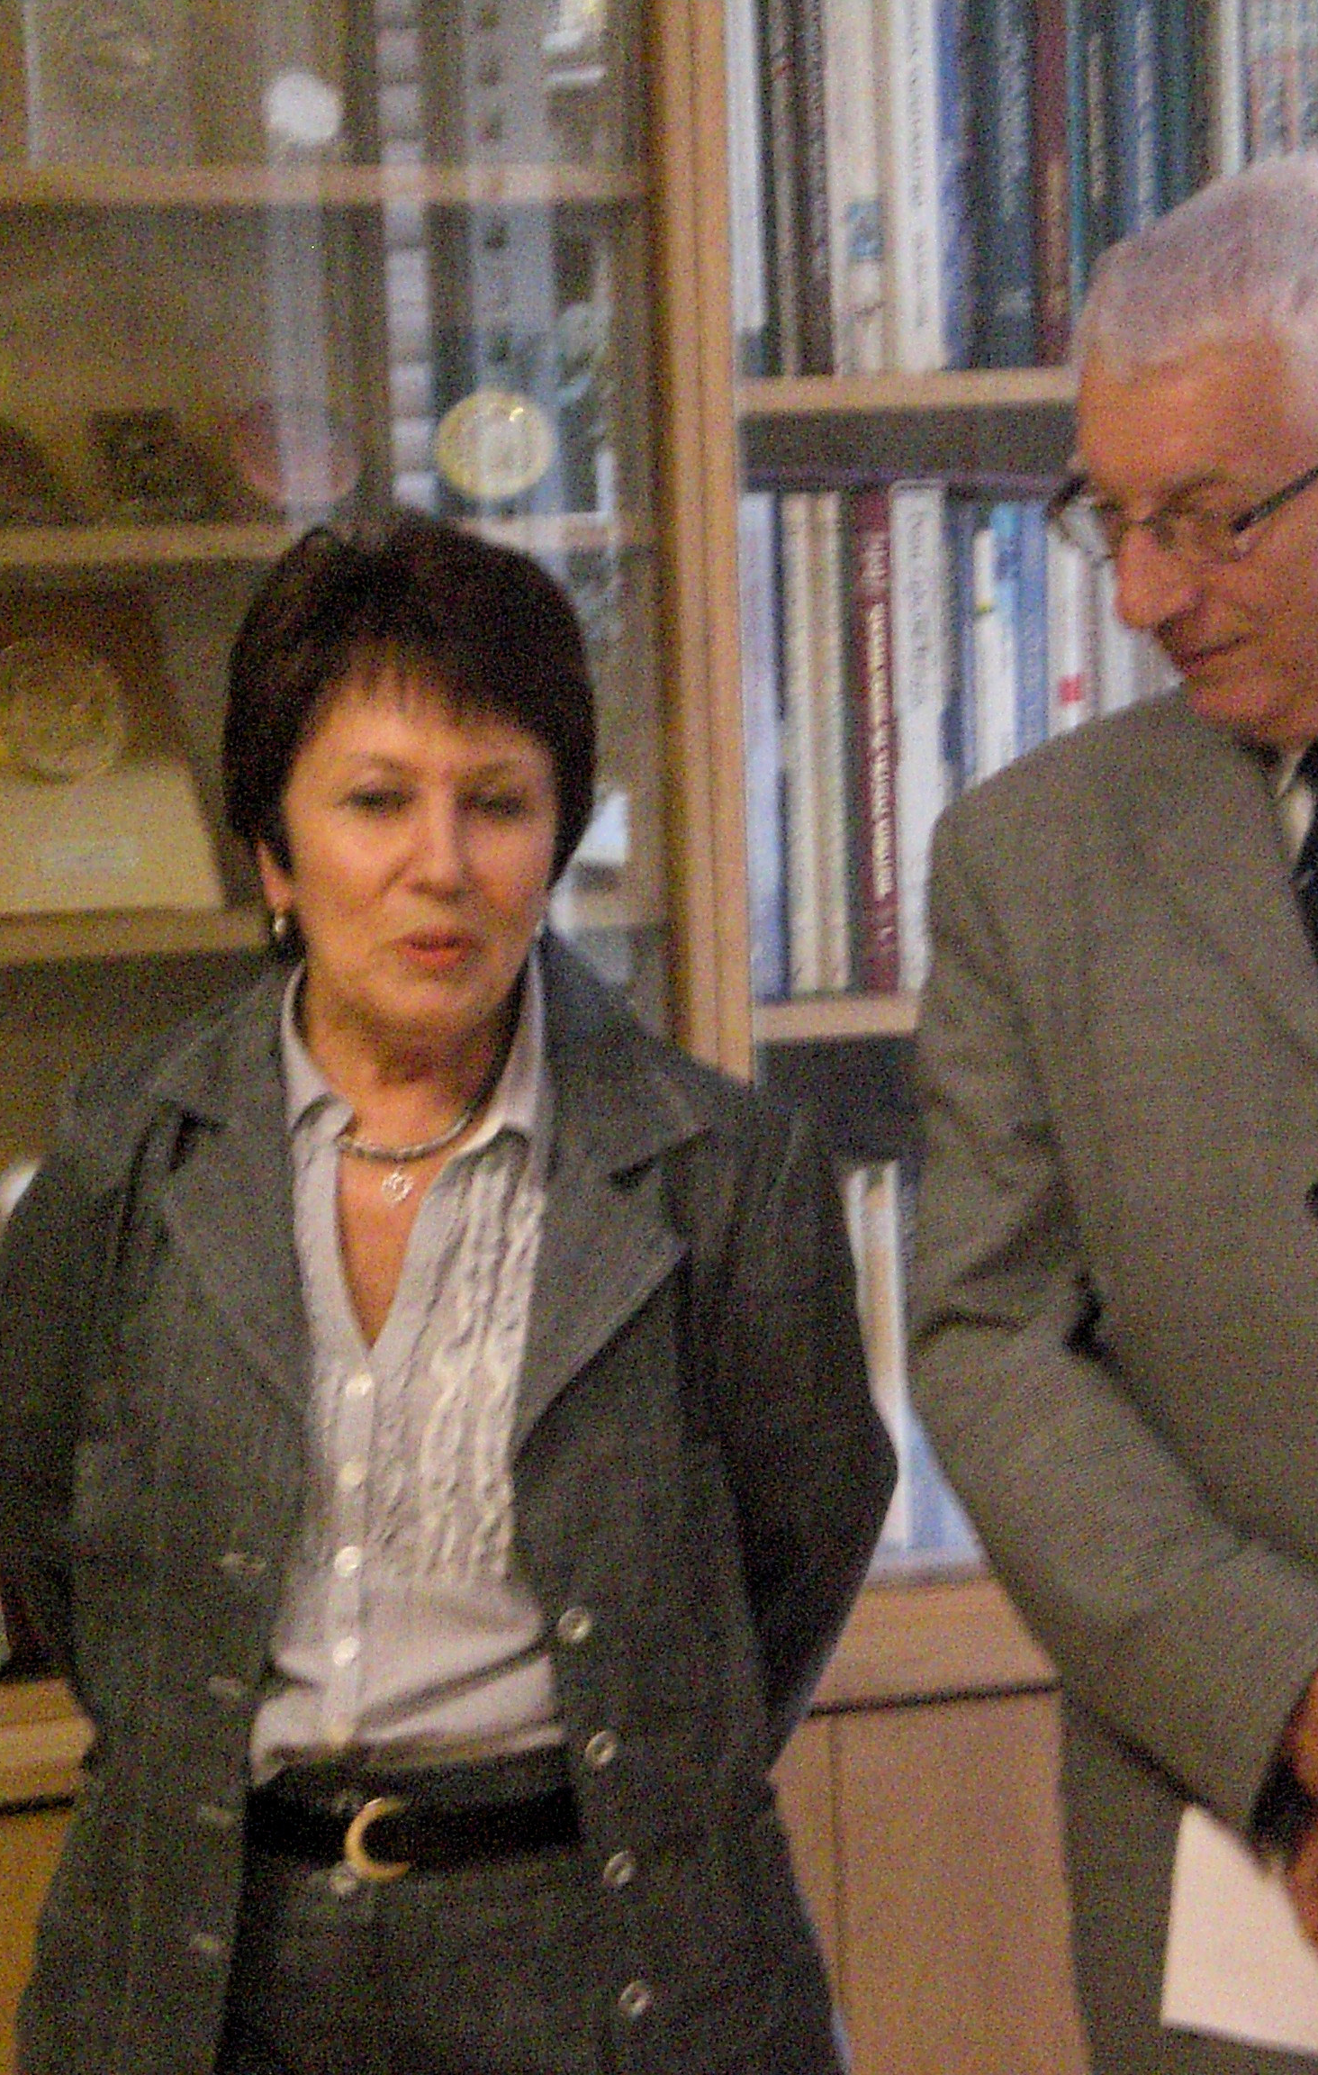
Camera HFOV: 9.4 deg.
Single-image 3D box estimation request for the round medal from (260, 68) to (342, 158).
[{"bbox_3d":[-0.207,-0.533,4.615,0.046,0.050,0.018,-2,-10,-12],"label":"round medal"}]

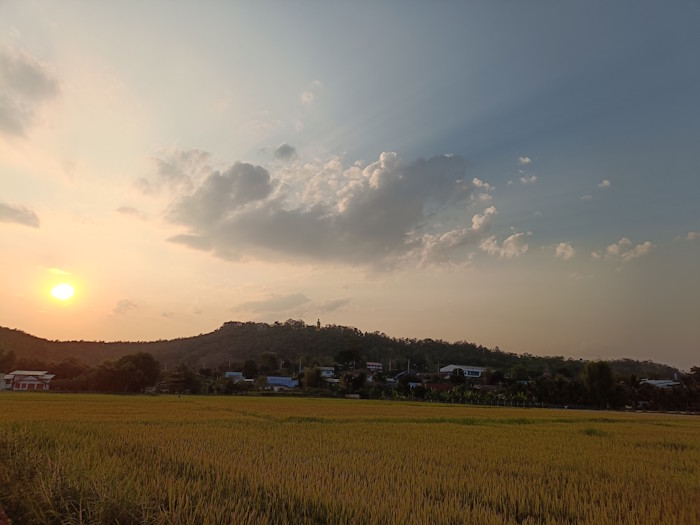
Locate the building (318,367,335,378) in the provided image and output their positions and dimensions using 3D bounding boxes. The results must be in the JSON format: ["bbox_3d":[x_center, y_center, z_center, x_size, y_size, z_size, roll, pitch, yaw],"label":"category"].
[{"bbox_3d":[-10.370,47.920,219.590,6.420,4.880,6.500,0,-15,5],"label":"building"}]

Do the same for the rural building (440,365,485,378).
[{"bbox_3d":[48.930,47.500,219.660,18.540,5.340,10.000,-1,-15,12],"label":"rural building"}]

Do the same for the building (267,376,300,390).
[{"bbox_3d":[-24.320,44.090,183.210,10.970,4.850,7.500,3,-15,-5],"label":"building"}]

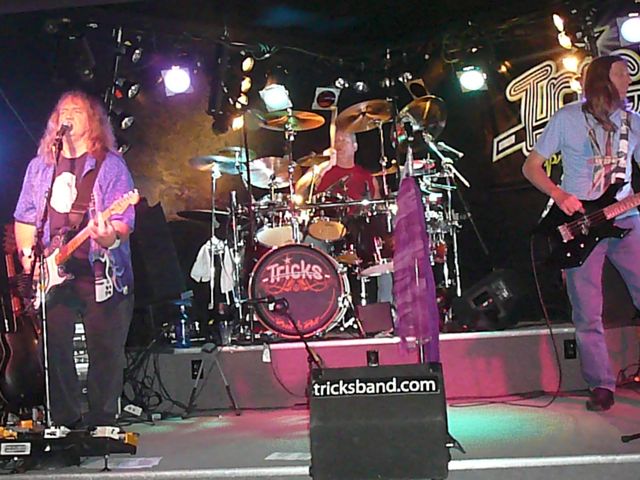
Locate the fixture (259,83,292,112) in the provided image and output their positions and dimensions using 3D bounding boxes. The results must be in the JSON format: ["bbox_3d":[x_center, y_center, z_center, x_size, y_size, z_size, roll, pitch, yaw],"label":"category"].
[{"bbox_3d":[-0.303,-1.051,6.821,0.220,0.220,0.260,-2,37,7],"label":"fixture"}]

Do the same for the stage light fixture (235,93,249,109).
[{"bbox_3d":[-0.563,-0.976,6.626,0.120,0.120,0.140,-4,29,-41],"label":"stage light fixture"}]

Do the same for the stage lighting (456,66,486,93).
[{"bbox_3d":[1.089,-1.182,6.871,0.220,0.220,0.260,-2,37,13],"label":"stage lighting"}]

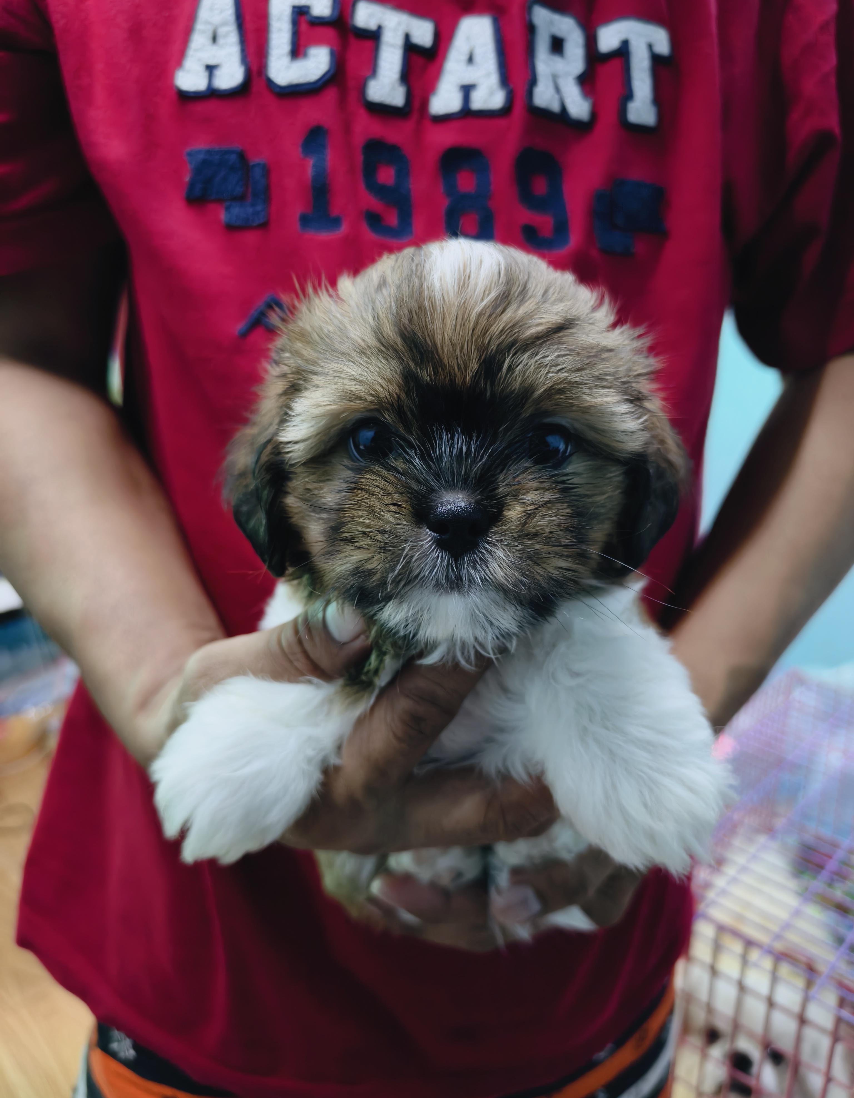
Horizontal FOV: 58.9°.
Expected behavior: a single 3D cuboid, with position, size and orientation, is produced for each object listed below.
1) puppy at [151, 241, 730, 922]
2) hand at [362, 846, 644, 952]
[{"bbox_3d":[0.005,0.030,0.300,0.185,0.255,0.165,-1,15,1],"label":"puppy"},{"bbox_3d":[0.045,0.158,0.370,0.155,0.075,0.090,-12,20,-15],"label":"hand"}]

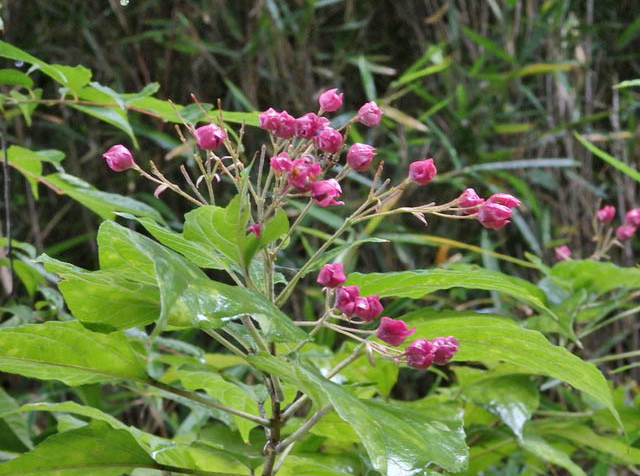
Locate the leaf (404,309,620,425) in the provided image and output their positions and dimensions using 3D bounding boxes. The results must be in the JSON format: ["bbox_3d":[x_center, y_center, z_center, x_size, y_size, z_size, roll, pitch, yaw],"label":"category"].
[{"bbox_3d":[0.105,0.073,1.320,0.128,0.030,0.055,26,15,0],"label":"leaf"}]

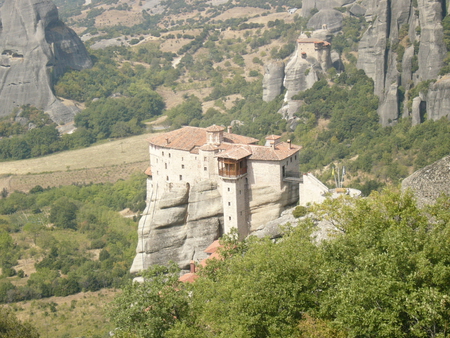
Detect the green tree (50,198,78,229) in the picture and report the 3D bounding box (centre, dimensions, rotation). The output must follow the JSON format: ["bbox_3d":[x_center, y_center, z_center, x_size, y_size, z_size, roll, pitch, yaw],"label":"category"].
[{"bbox_3d":[-64.970,17.500,450.000,11.500,11.500,11.500,-2,15,0],"label":"green tree"}]

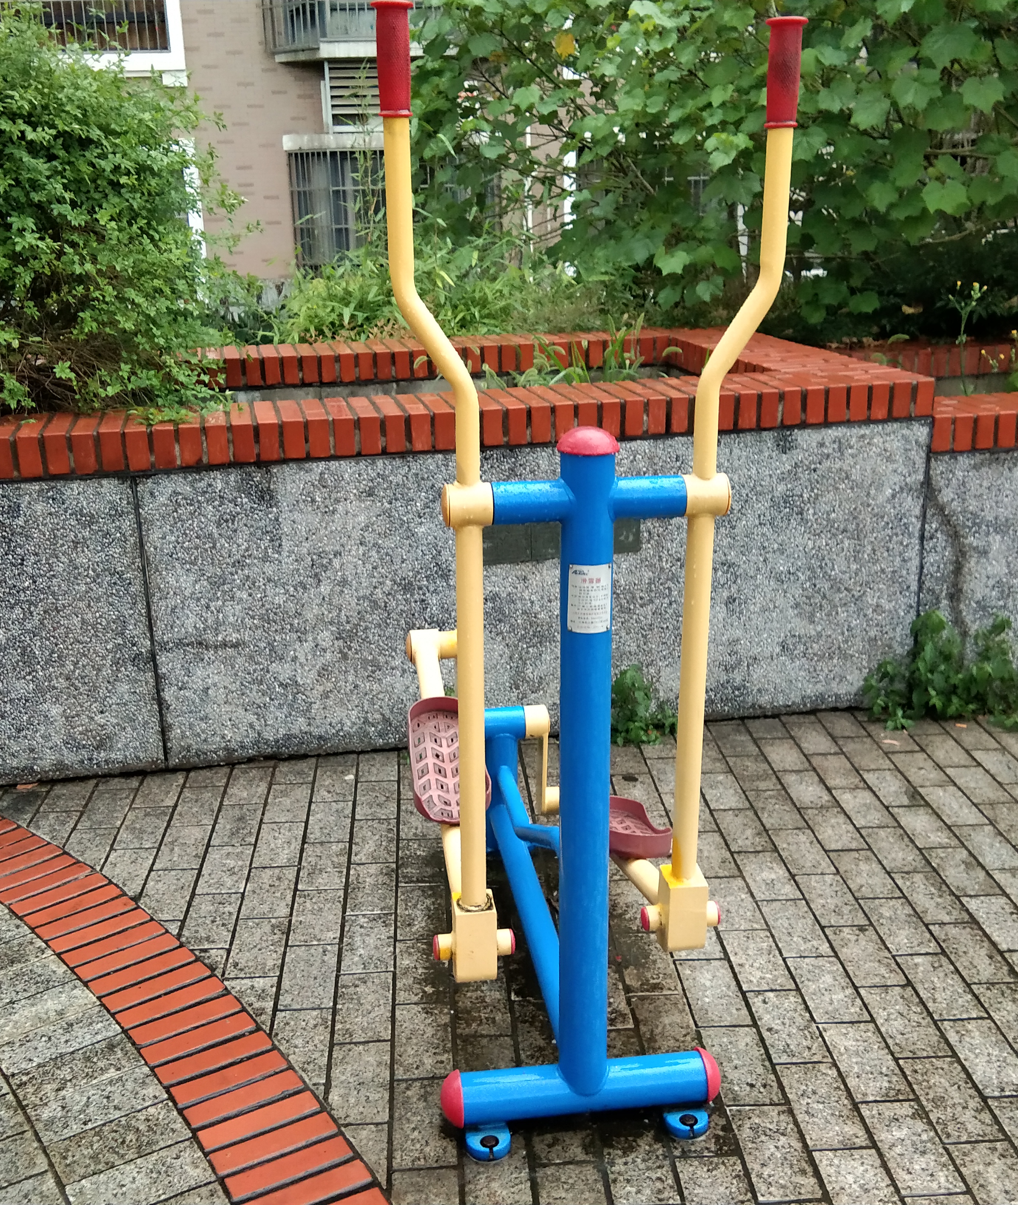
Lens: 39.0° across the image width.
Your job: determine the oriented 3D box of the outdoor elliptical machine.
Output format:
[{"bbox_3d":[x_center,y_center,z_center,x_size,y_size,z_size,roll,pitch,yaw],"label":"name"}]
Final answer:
[{"bbox_3d":[0.050,-0.108,2.623,0.587,1.718,1.151,-3,16,-8],"label":"outdoor elliptical machine"}]

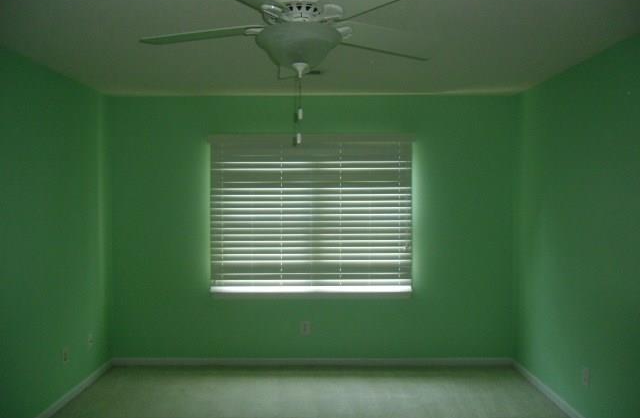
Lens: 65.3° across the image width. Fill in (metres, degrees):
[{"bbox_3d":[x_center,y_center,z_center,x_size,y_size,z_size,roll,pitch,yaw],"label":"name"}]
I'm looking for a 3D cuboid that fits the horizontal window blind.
[{"bbox_3d":[-0.072,0.046,4.375,1.781,1.405,0.070,0,2,0],"label":"horizontal window blind"}]

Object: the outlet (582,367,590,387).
[{"bbox_3d":[1.738,1.097,3.255,0.010,0.118,0.073,0,2,0],"label":"outlet"}]

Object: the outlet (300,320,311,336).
[{"bbox_3d":[-0.129,1.054,4.441,0.073,0.118,0.010,0,2,0],"label":"outlet"}]

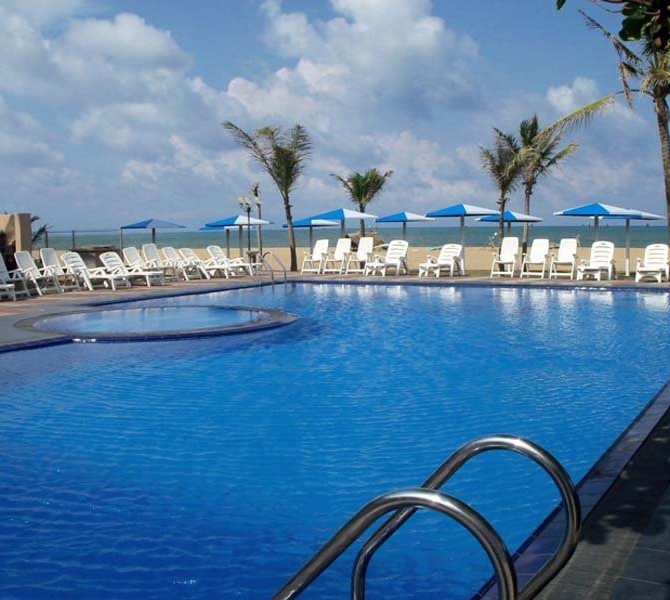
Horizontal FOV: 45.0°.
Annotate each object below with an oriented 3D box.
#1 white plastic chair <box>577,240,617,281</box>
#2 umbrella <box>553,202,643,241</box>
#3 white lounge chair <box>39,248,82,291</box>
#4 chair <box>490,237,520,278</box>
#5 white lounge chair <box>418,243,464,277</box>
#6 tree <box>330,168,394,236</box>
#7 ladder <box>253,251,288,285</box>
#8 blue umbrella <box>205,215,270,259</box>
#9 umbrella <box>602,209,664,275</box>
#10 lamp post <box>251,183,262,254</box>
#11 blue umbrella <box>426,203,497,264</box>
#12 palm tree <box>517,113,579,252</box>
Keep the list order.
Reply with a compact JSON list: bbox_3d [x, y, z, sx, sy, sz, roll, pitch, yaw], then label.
[{"bbox_3d":[6.846,-1.026,21.173,0.660,0.980,1.400,3,6,34],"label":"white plastic chair"},{"bbox_3d":[7.116,-1.571,21.992,2.450,2.130,2.450,-1,5,0],"label":"umbrella"},{"bbox_3d":[-7.037,-0.787,20.700,0.880,1.070,0.650,2,6,30],"label":"white lounge chair"},{"bbox_3d":[4.936,-1.226,23.350,0.650,1.120,0.880,2,6,28],"label":"chair"},{"bbox_3d":[3.080,-1.143,23.632,0.660,0.890,1.450,3,6,35],"label":"white lounge chair"},{"bbox_3d":[0.999,-3.054,30.500,2.400,3.810,2.300,-1,5,0],"label":"tree"},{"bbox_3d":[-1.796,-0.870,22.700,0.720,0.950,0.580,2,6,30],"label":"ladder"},{"bbox_3d":[-3.274,-1.857,28.092,2.450,2.130,2.450,-1,5,0],"label":"blue umbrella"},{"bbox_3d":[9.402,-1.848,26.000,2.350,2.150,2.350,2,6,28],"label":"umbrella"},{"bbox_3d":[-2.910,-2.652,30.148,0.360,3.400,0.360,-1,5,0],"label":"lamp post"},{"bbox_3d":[3.814,-1.810,24.200,2.350,2.150,2.350,-1,5,0],"label":"blue umbrella"},{"bbox_3d":[7.511,-3.807,29.000,2.400,5.600,2.300,-1,5,0],"label":"palm tree"}]

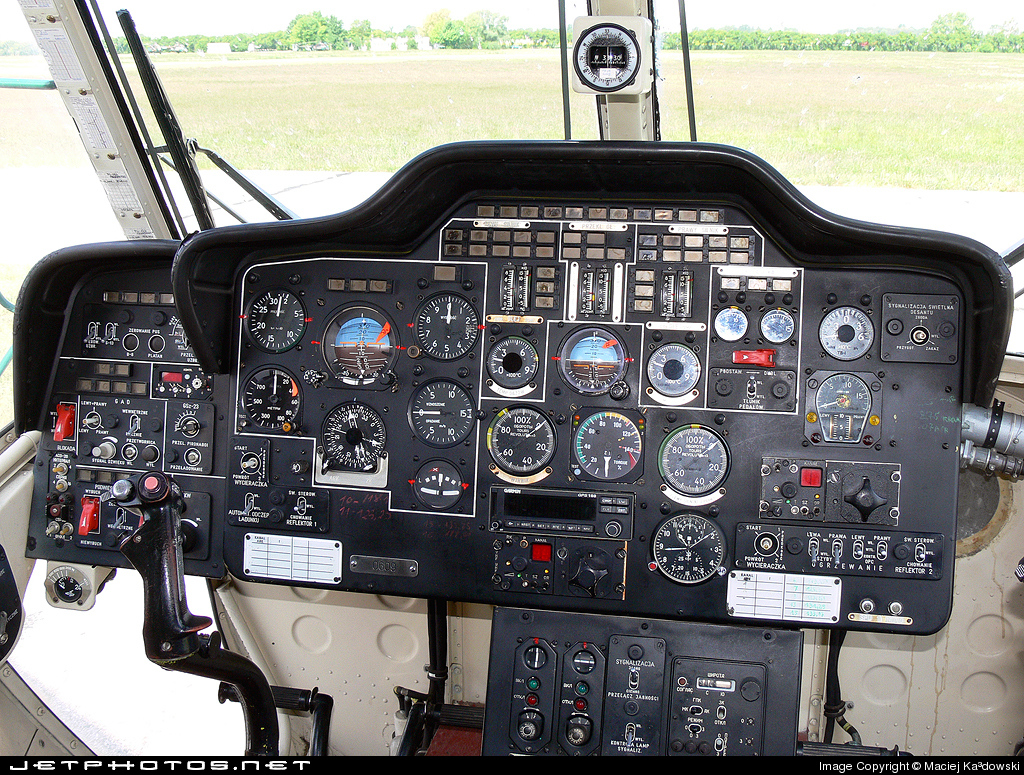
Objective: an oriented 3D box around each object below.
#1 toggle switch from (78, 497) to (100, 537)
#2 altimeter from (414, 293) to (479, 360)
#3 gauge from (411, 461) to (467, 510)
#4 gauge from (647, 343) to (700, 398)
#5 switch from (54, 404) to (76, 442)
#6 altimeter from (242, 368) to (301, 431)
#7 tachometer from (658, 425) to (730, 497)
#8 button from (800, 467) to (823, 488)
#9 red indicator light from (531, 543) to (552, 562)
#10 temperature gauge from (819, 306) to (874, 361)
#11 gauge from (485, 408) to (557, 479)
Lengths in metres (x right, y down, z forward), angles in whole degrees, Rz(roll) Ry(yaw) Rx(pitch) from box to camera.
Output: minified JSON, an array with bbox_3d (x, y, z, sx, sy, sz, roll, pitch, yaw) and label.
[{"bbox_3d":[-0.496,0.152,1.222,0.018,0.044,0.023,3,-1,12],"label":"toggle switch"},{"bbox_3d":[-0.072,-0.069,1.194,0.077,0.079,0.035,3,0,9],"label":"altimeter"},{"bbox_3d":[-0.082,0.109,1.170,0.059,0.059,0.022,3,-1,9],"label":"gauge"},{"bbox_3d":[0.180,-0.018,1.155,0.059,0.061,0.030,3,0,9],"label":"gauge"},{"bbox_3d":[-0.529,0.042,1.230,0.018,0.044,0.023,3,-1,12],"label":"switch"},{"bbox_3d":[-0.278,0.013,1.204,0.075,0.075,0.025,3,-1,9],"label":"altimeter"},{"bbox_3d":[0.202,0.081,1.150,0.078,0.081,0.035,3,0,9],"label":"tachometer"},{"bbox_3d":[0.318,0.096,1.102,0.022,0.021,0.010,3,-1,9],"label":"button"},{"bbox_3d":[0.033,0.183,1.147,0.023,0.021,0.012,3,-1,9],"label":"red indicator light"},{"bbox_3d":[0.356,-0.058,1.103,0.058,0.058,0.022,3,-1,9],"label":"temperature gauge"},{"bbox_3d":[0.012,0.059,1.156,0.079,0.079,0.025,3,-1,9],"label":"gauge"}]

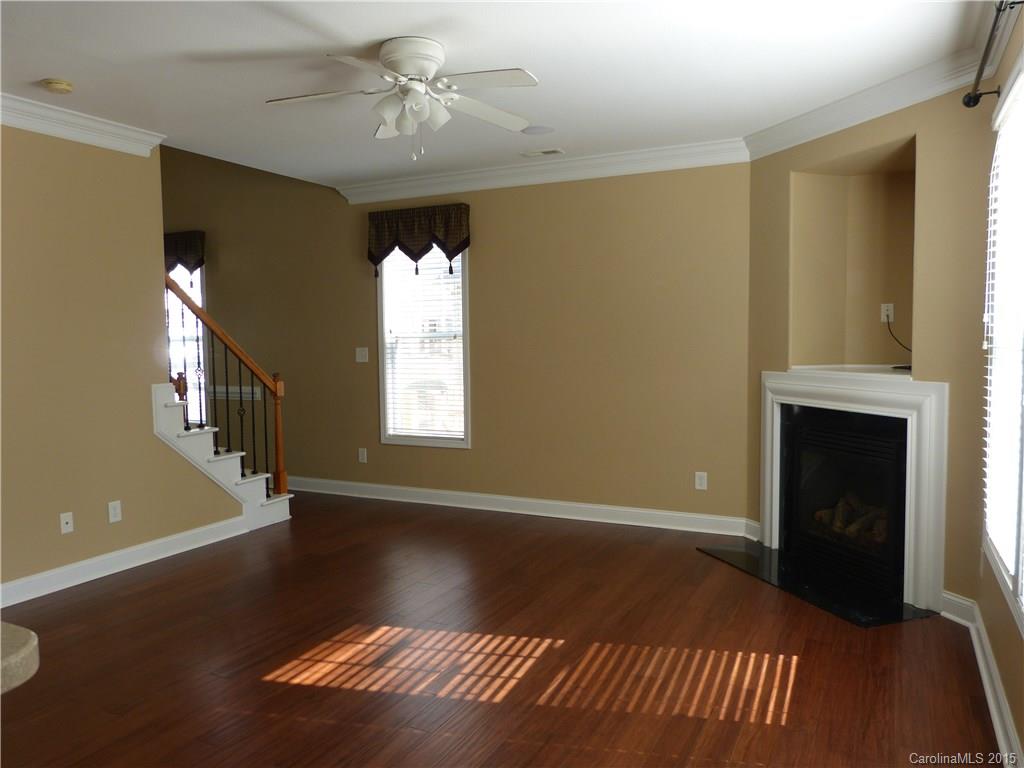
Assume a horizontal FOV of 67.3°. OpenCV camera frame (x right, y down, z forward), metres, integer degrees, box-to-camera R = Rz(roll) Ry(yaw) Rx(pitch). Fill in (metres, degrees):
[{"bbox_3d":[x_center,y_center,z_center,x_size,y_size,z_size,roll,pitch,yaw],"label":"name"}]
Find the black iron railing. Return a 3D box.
[{"bbox_3d":[-2.045,0.071,5.641,0.090,1.672,1.077,1,4,26],"label":"black iron railing"}]

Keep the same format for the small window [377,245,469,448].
[{"bbox_3d":[-0.746,-0.417,6.502,0.908,1.901,0.086,1,4,26],"label":"small window"}]

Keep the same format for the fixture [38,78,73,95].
[{"bbox_3d":[-2.272,-1.472,3.841,0.145,0.045,0.145,1,4,26],"label":"fixture"}]

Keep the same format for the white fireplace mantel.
[{"bbox_3d":[1.865,0.534,4.474,0.122,1.168,1.444,-2,4,-19],"label":"white fireplace mantel"}]

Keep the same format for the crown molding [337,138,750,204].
[{"bbox_3d":[0.073,-1.598,5.934,3.392,0.121,0.119,1,4,26],"label":"crown molding"}]

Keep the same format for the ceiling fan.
[{"bbox_3d":[-0.448,-1.253,3.465,1.293,0.485,1.293,1,4,26],"label":"ceiling fan"}]

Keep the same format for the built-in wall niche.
[{"bbox_3d":[2.266,-0.696,4.525,0.758,1.241,0.961,-2,4,-19],"label":"built-in wall niche"}]

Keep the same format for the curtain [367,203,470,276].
[{"bbox_3d":[-0.775,-1.175,6.387,0.932,0.552,0.109,1,4,26],"label":"curtain"}]

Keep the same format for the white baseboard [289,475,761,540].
[{"bbox_3d":[-0.198,0.973,6.304,4.121,0.127,0.019,1,4,26],"label":"white baseboard"}]

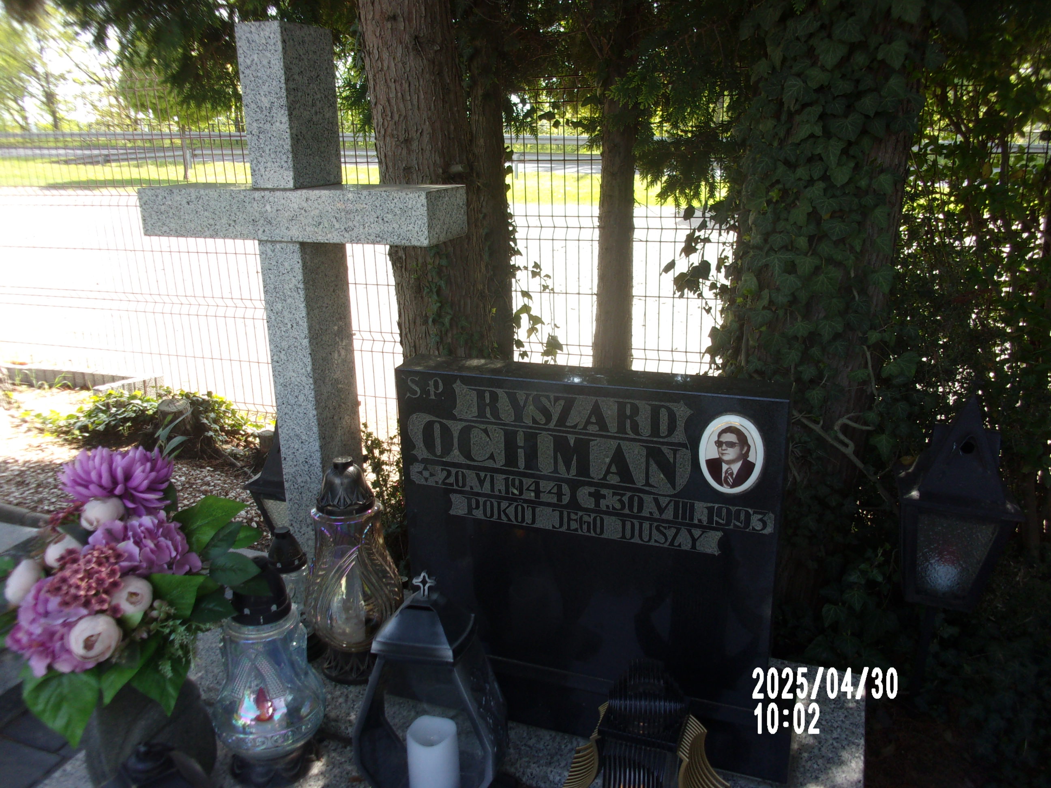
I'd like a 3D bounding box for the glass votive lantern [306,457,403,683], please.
[{"bbox_3d":[-0.311,0.308,1.506,0.171,0.404,0.171,-1,17,0],"label":"glass votive lantern"}]

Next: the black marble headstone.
[{"bbox_3d":[0.098,0.251,1.361,0.663,0.587,0.156,5,18,19],"label":"black marble headstone"}]

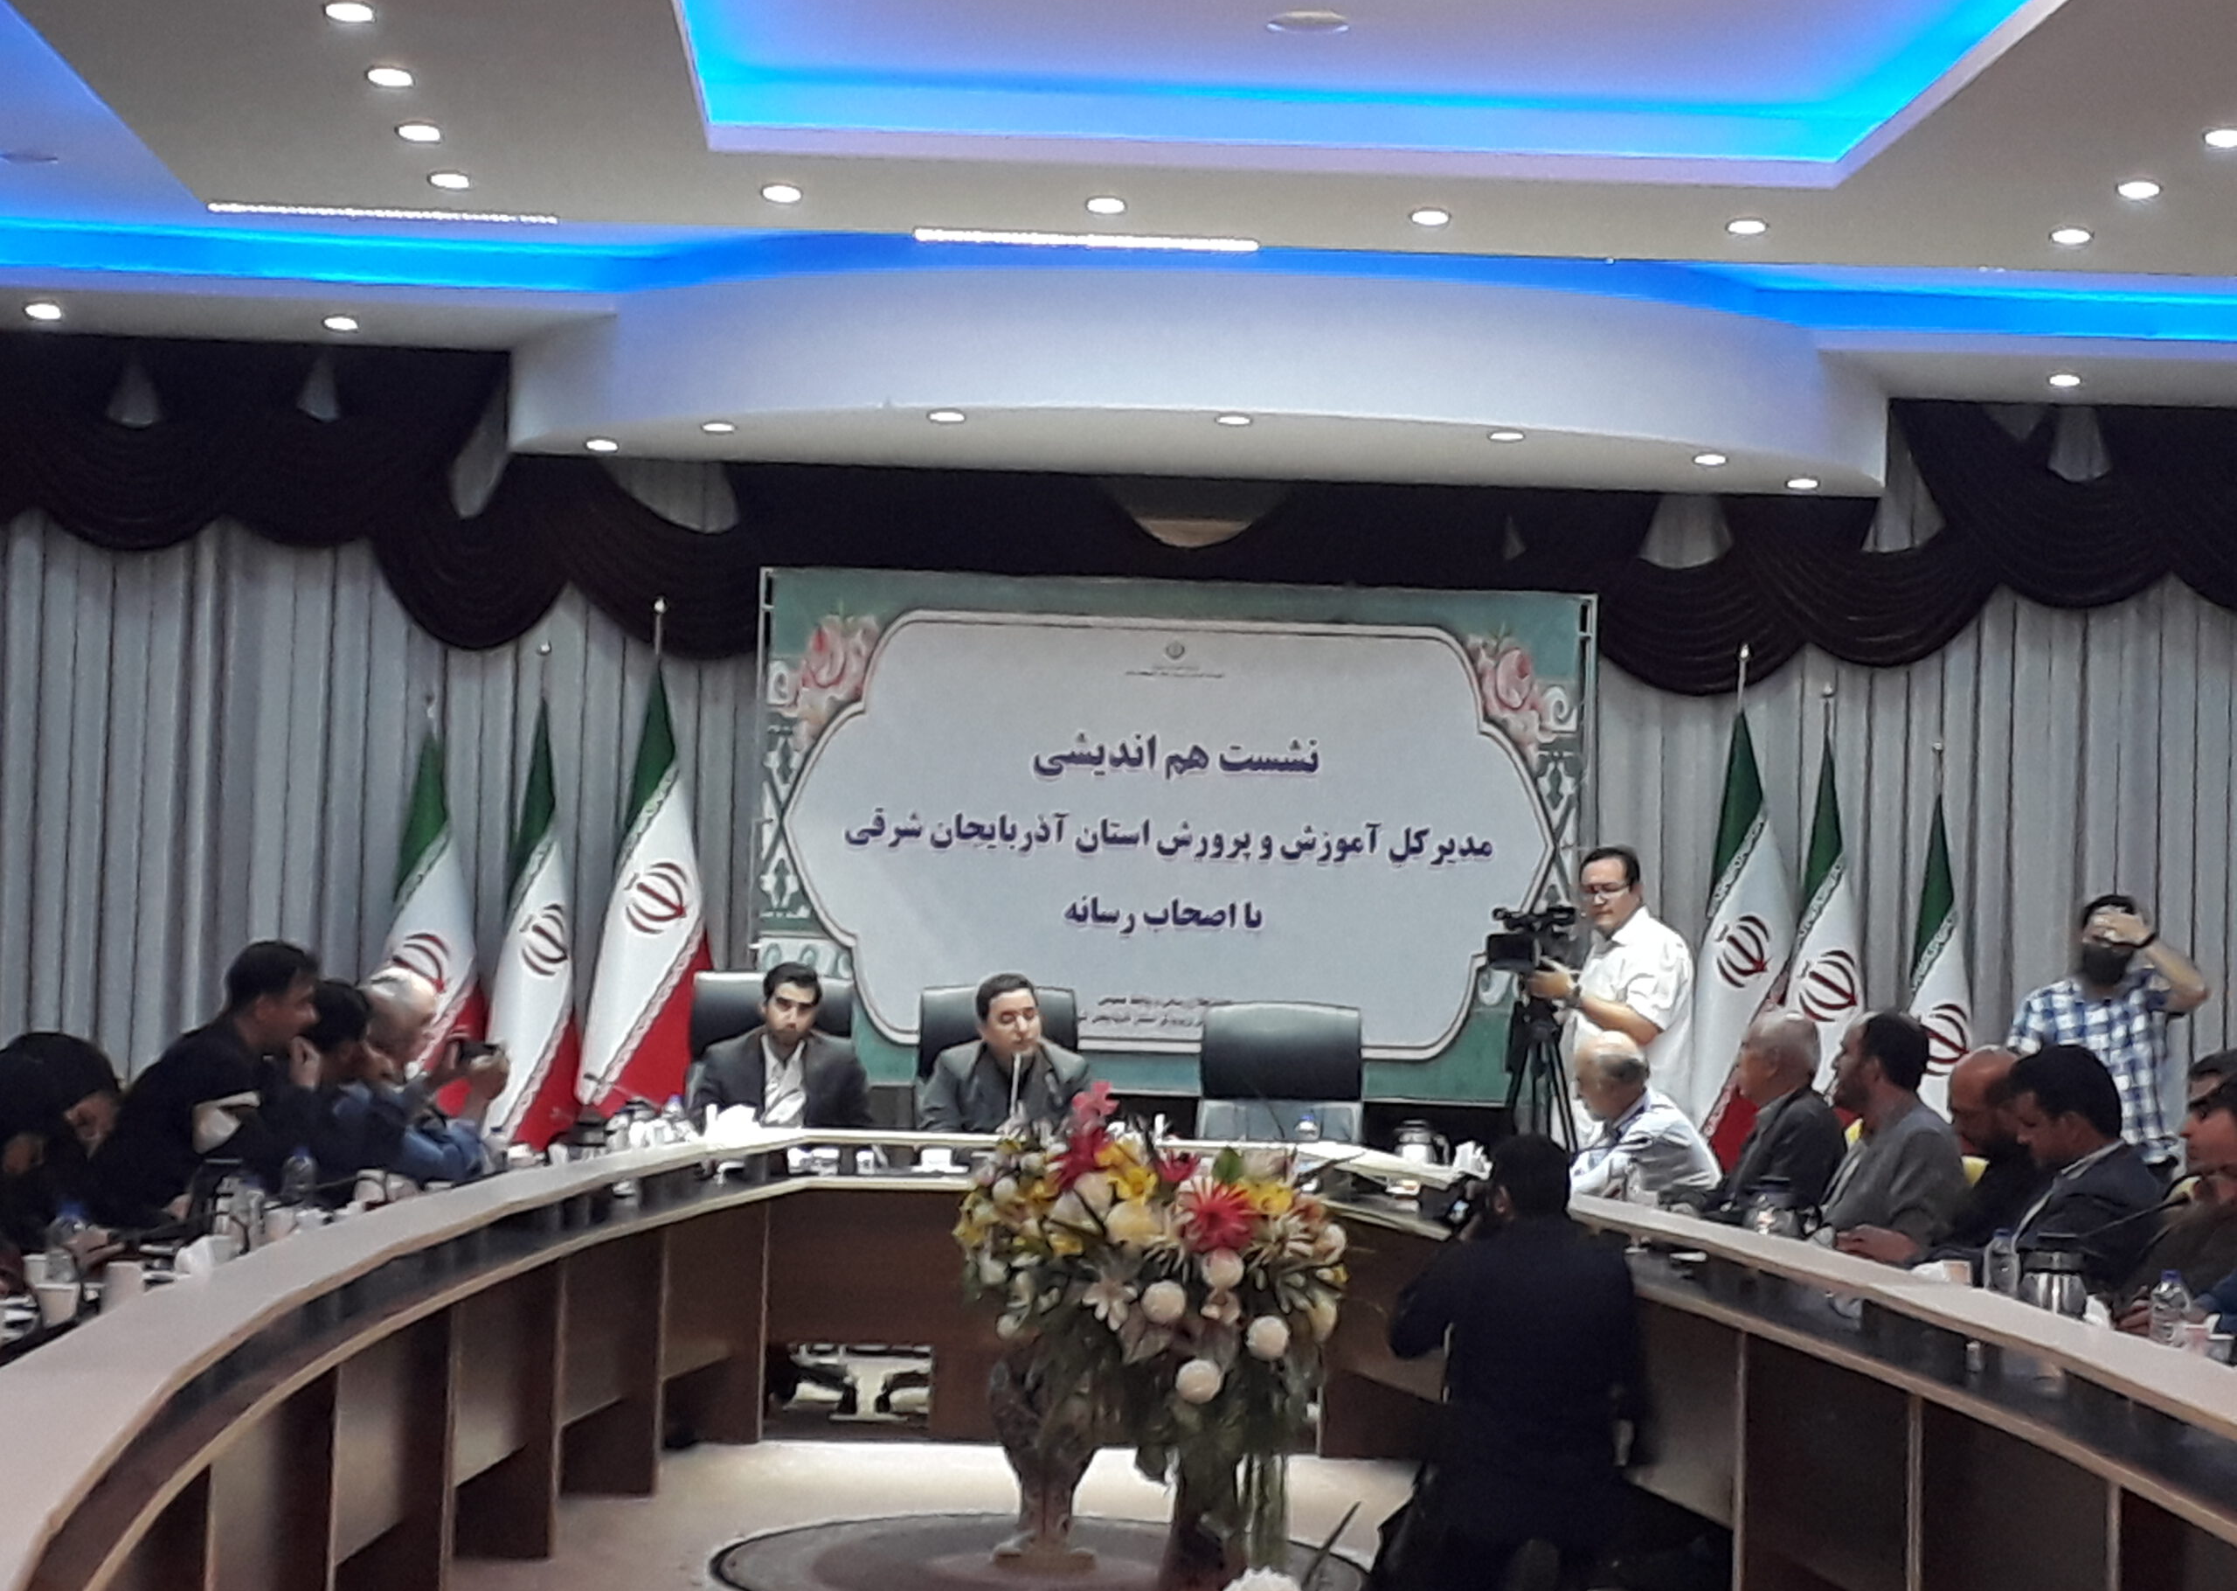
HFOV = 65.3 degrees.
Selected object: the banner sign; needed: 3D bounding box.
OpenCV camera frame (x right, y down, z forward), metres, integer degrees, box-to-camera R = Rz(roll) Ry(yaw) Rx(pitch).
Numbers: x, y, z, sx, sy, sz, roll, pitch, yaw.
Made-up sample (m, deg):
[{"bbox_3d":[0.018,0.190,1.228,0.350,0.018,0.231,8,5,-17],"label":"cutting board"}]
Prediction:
[{"bbox_3d":[0.213,0.166,6.750,3.240,1.980,0.100,2,-3,0],"label":"banner sign"}]

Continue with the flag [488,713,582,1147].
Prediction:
[{"bbox_3d":[-2.138,0.497,6.400,0.380,1.680,0.250,2,-3,-6],"label":"flag"}]

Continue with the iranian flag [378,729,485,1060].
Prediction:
[{"bbox_3d":[-2.529,0.599,6.400,0.420,1.660,0.260,2,-3,-9],"label":"iranian flag"}]

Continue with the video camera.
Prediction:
[{"bbox_3d":[1.196,0.417,5.050,0.310,0.210,0.160,3,-3,-28],"label":"video camera"}]

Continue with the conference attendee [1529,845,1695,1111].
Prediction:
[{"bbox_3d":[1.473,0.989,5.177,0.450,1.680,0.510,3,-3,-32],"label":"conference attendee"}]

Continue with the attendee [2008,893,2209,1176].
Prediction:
[{"bbox_3d":[3.142,1.086,5.529,0.600,1.620,0.380,0,-3,25],"label":"attendee"}]

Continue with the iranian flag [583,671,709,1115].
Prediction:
[{"bbox_3d":[-1.728,0.375,6.400,0.460,1.660,0.270,2,-3,-6],"label":"iranian flag"}]

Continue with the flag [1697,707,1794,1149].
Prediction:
[{"bbox_3d":[2.292,0.529,6.400,0.400,1.660,0.260,1,-3,6],"label":"flag"}]

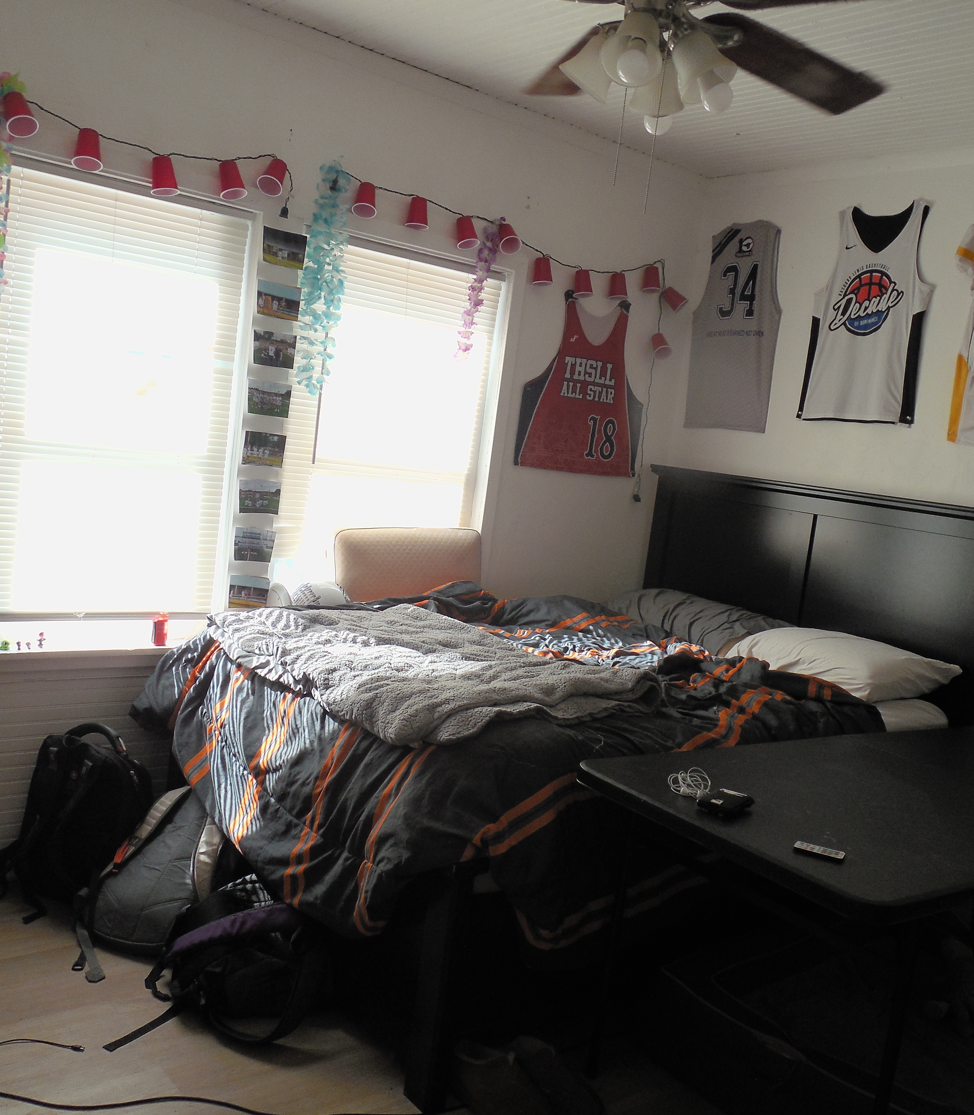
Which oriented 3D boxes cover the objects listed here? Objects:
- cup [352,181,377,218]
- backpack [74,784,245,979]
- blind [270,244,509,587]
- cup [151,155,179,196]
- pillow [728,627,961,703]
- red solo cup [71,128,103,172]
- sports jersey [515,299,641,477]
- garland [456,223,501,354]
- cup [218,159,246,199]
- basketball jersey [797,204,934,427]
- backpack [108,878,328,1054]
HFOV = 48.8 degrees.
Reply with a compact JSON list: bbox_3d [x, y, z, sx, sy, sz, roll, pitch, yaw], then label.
[{"bbox_3d":[-0.380,-1.127,3.375,0.077,0.091,0.077,5,-17,1],"label":"cup"},{"bbox_3d":[-0.830,0.802,2.869,0.300,0.480,0.200,18,-9,15],"label":"backpack"},{"bbox_3d":[-0.323,-0.460,3.643,0.810,1.100,0.050,2,9,-39],"label":"blind"},{"bbox_3d":[-0.947,-1.121,3.150,0.087,0.112,0.087,-5,5,0],"label":"cup"},{"bbox_3d":[1.153,0.351,3.597,0.460,0.180,0.680,1,9,-40],"label":"pillow"},{"bbox_3d":[-1.056,-1.082,2.845,0.077,0.091,0.077,-1,-11,0],"label":"red solo cup"},{"bbox_3d":[0.396,-0.660,4.135,0.650,0.660,0.040,2,9,-39],"label":"sports jersey"},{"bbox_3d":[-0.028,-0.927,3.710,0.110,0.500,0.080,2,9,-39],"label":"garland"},{"bbox_3d":[-0.750,-1.109,3.149,0.085,0.108,0.085,-13,-4,-1],"label":"cup"},{"bbox_3d":[1.338,-0.850,3.751,0.050,0.770,0.480,2,9,-39],"label":"basketball jersey"},{"bbox_3d":[-0.571,0.951,2.651,0.440,0.280,0.260,7,7,-1],"label":"backpack"}]

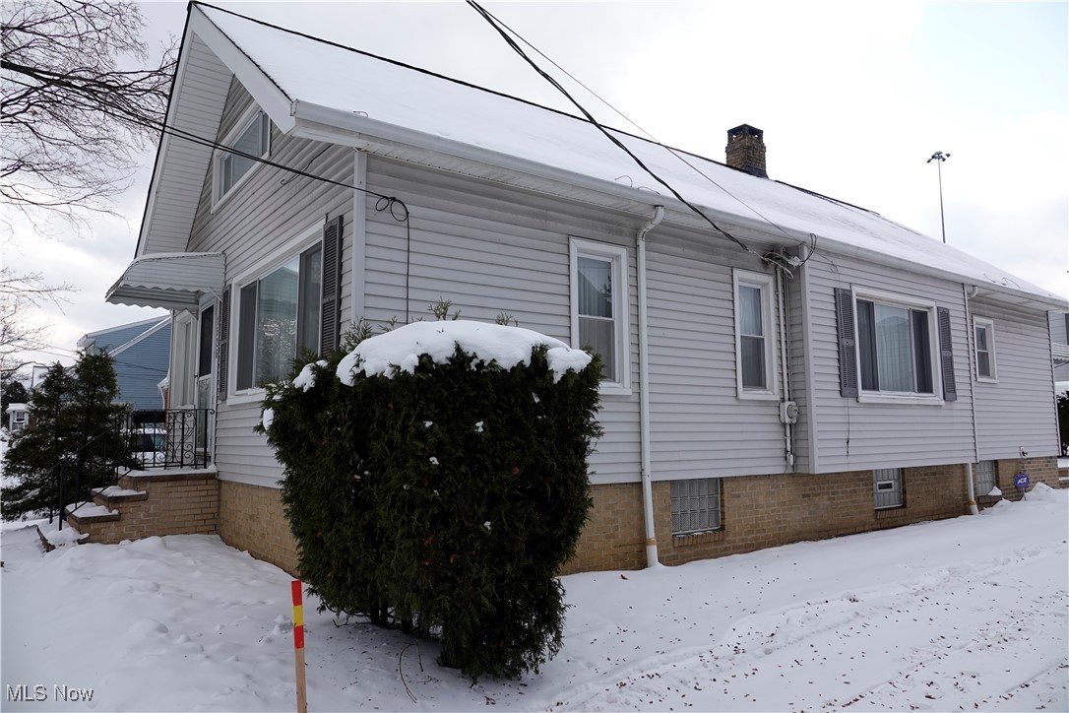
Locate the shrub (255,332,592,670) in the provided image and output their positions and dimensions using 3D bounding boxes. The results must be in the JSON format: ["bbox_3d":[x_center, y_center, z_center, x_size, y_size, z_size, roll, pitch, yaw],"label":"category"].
[{"bbox_3d":[-0.775,0.814,4.468,1.400,2.040,2.000,4,-8,-35],"label":"shrub"}]

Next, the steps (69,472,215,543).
[{"bbox_3d":[-4.812,1.777,8.685,1.400,0.760,1.480,4,-8,-37],"label":"steps"}]

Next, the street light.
[{"bbox_3d":[42.987,-6.130,73.865,2.400,31.500,2.400,4,-8,-35],"label":"street light"}]

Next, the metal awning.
[{"bbox_3d":[-4.723,-0.975,9.093,1.110,0.590,1.400,4,-8,-37],"label":"metal awning"}]

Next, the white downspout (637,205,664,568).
[{"bbox_3d":[1.220,0.297,7.151,0.100,3.600,0.360,4,-8,-35],"label":"white downspout"}]

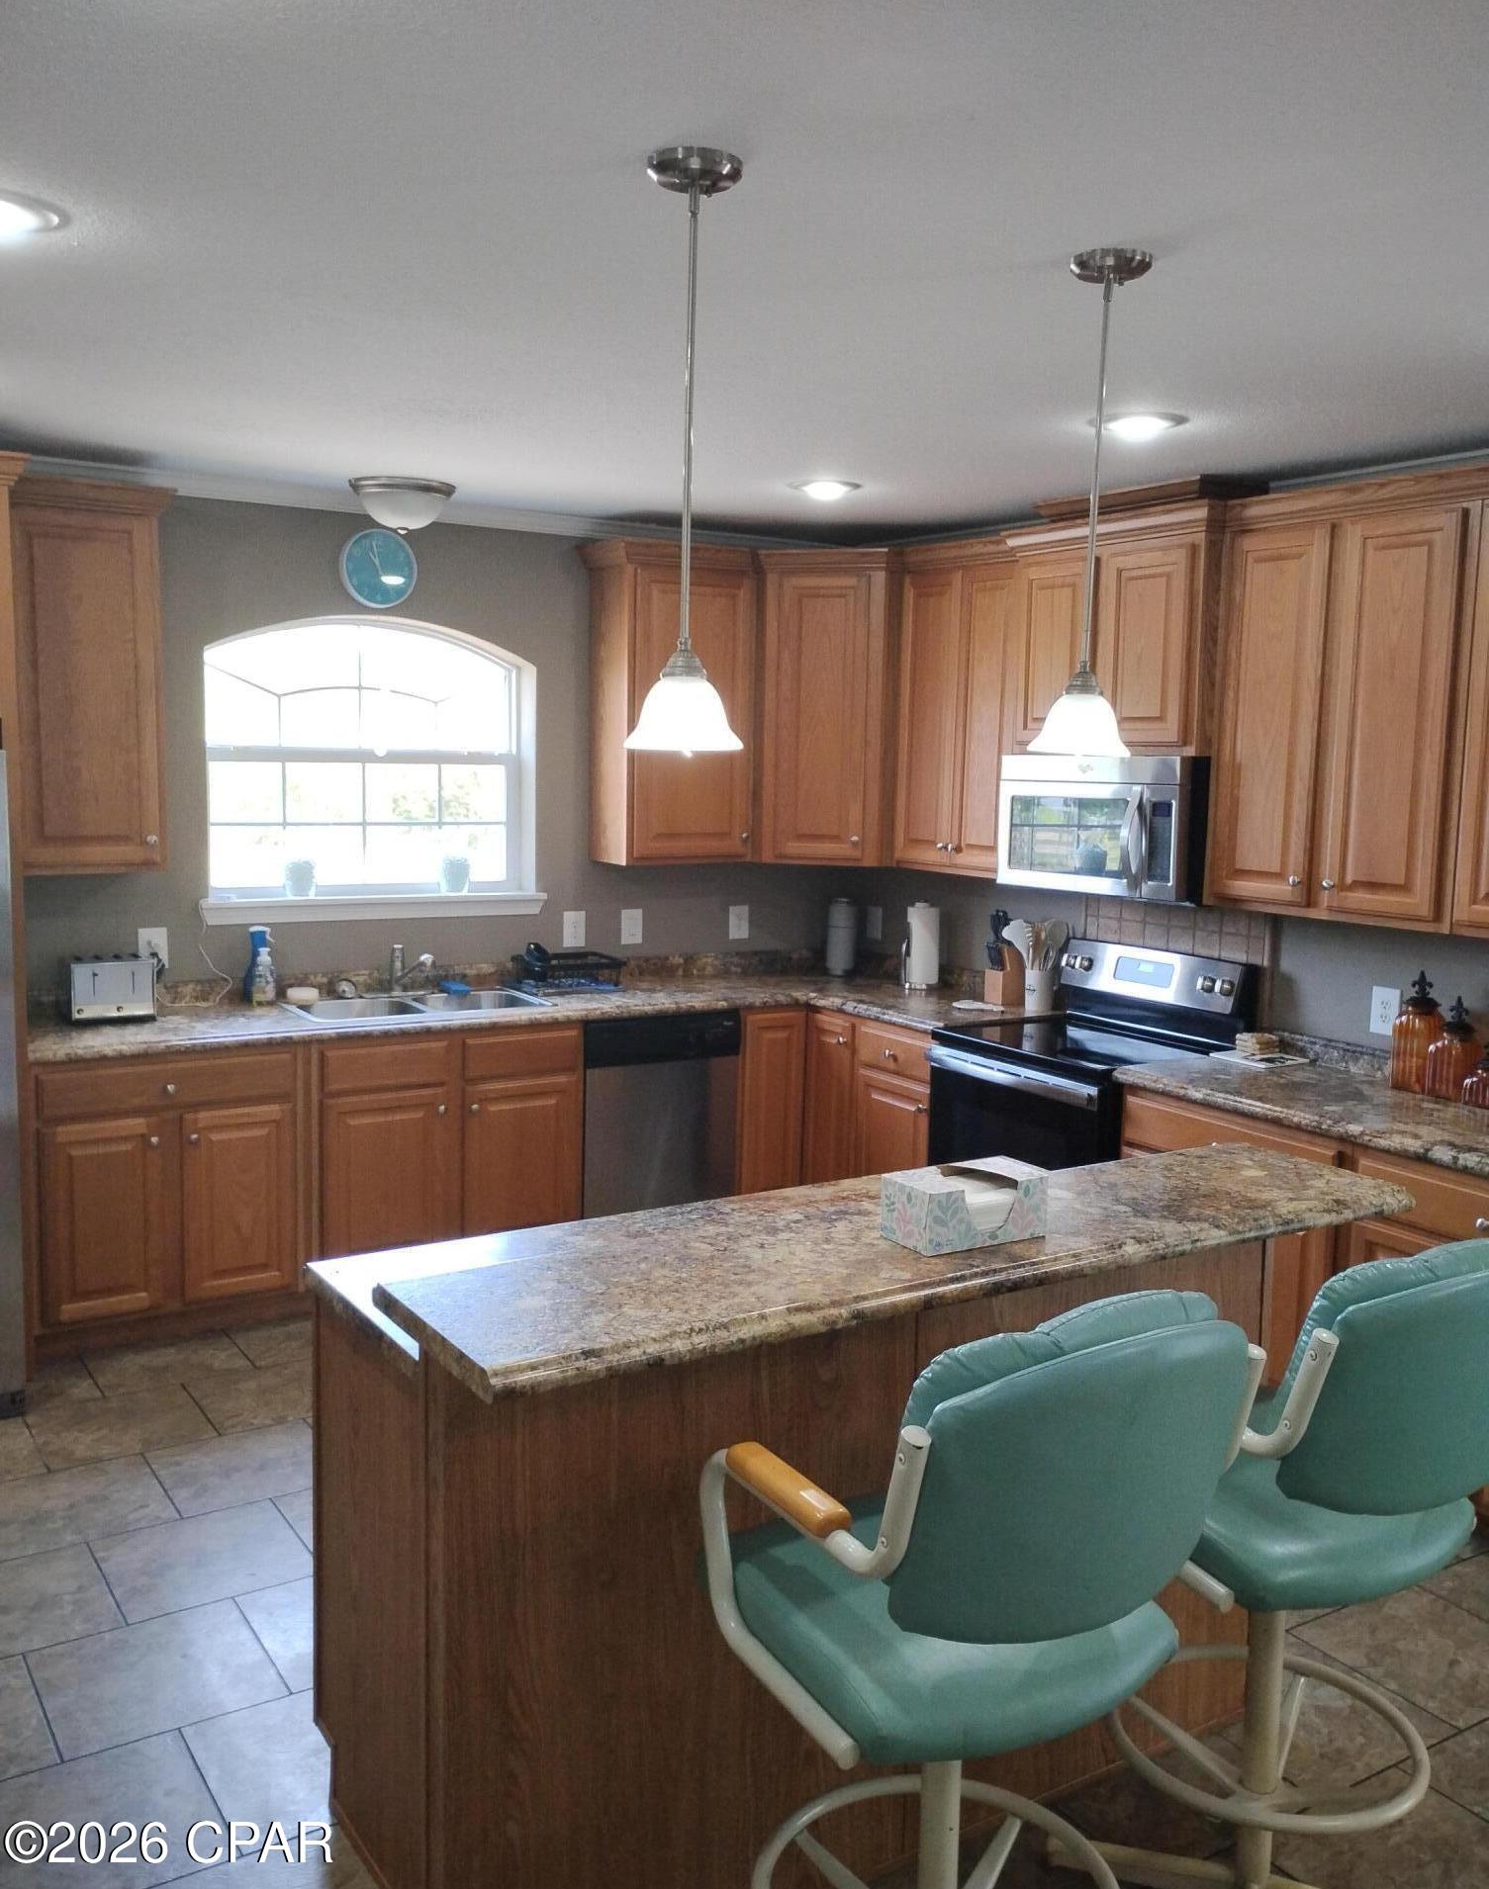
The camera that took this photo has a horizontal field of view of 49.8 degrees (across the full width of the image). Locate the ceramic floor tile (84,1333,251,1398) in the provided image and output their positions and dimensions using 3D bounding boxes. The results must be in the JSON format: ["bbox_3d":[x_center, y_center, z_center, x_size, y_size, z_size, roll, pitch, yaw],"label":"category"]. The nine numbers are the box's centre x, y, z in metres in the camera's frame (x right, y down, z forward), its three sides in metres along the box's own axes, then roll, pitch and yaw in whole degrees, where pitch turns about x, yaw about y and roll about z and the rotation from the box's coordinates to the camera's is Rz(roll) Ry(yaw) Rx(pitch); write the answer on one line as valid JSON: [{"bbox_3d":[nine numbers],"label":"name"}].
[{"bbox_3d":[-1.644,1.195,4.572,0.399,0.010,0.361,-3,8,-33],"label":"ceramic floor tile"}]

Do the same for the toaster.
[{"bbox_3d":[-1.918,0.128,4.839,0.240,0.180,0.250,-2,8,-28],"label":"toaster"}]

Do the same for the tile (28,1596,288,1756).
[{"bbox_3d":[-1.121,1.391,3.049,0.399,0.010,0.391,-3,8,-33],"label":"tile"}]

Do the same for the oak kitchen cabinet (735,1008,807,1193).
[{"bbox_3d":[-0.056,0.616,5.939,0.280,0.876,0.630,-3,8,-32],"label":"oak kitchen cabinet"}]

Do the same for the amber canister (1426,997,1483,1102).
[{"bbox_3d":[1.832,0.264,4.114,0.097,0.260,0.097,-3,8,-32],"label":"amber canister"}]

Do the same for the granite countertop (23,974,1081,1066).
[{"bbox_3d":[-0.563,0.245,5.141,3.177,0.041,1.375,-3,8,-32],"label":"granite countertop"}]

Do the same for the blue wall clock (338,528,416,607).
[{"bbox_3d":[-1.212,-1.247,5.320,0.259,0.257,0.043,-3,8,-32],"label":"blue wall clock"}]

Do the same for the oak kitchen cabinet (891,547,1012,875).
[{"bbox_3d":[0.856,-0.786,5.482,0.323,1.087,0.679,-3,8,-32],"label":"oak kitchen cabinet"}]

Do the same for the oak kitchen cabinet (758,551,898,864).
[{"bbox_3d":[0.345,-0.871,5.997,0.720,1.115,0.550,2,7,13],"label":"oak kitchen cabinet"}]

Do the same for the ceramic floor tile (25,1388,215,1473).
[{"bbox_3d":[-1.636,1.266,4.204,0.406,0.010,0.401,-3,8,-32],"label":"ceramic floor tile"}]

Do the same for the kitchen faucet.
[{"bbox_3d":[-1.091,0.099,5.292,0.065,0.170,0.250,-4,9,-40],"label":"kitchen faucet"}]

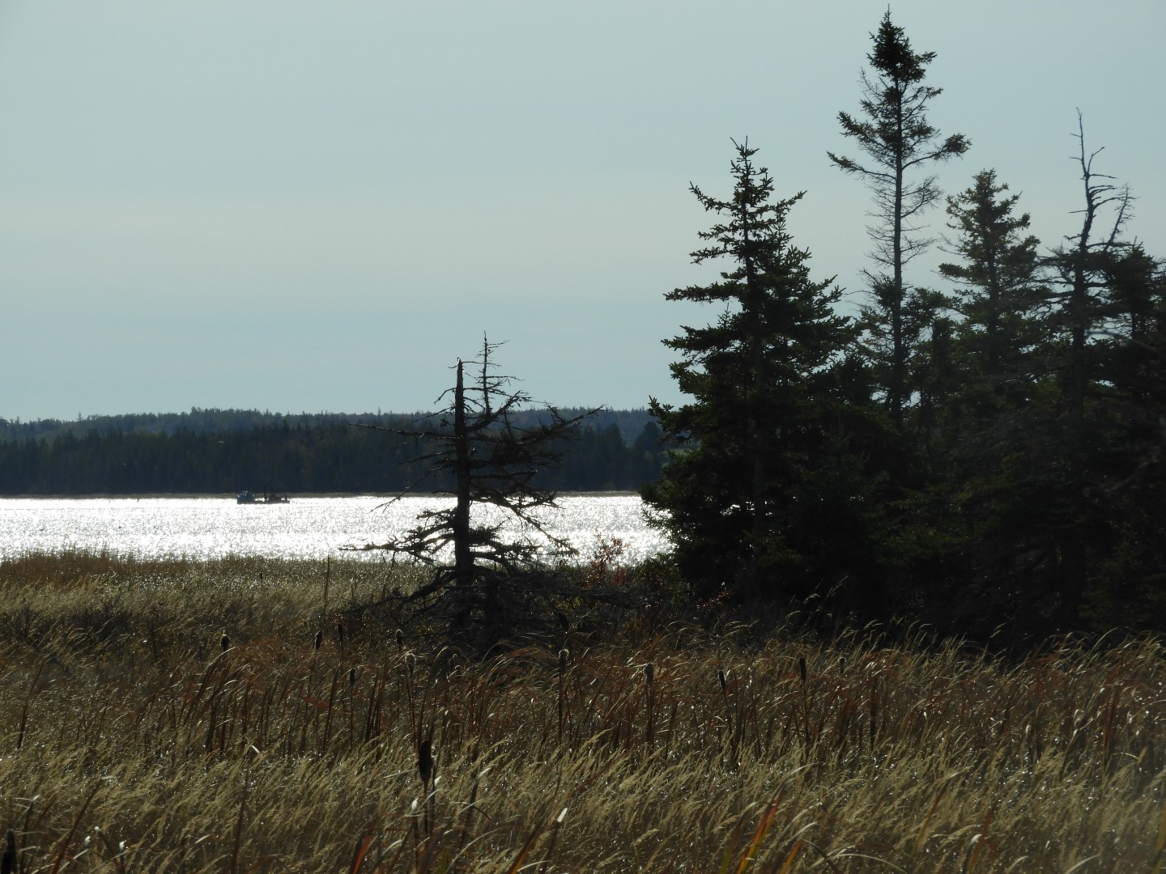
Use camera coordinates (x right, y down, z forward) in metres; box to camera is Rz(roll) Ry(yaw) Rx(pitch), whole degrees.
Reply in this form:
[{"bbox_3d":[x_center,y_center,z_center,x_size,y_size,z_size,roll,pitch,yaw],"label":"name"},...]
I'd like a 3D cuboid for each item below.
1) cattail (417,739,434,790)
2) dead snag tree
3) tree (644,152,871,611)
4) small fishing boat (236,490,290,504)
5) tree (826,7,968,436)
[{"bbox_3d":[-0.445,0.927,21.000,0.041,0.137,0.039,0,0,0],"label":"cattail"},{"bbox_3d":[-1.101,0.573,74.000,2.483,3.193,2.300,0,0,0],"label":"dead snag tree"},{"bbox_3d":[1.957,-0.470,84.000,2.519,5.803,2.500,0,0,0],"label":"tree"},{"bbox_3d":[-51.703,9.625,1200.000,8.556,2.581,2.900,0,0,0],"label":"small fishing boat"},{"bbox_3d":[4.138,-1.401,97.000,1.848,8.418,1.900,0,0,0],"label":"tree"}]

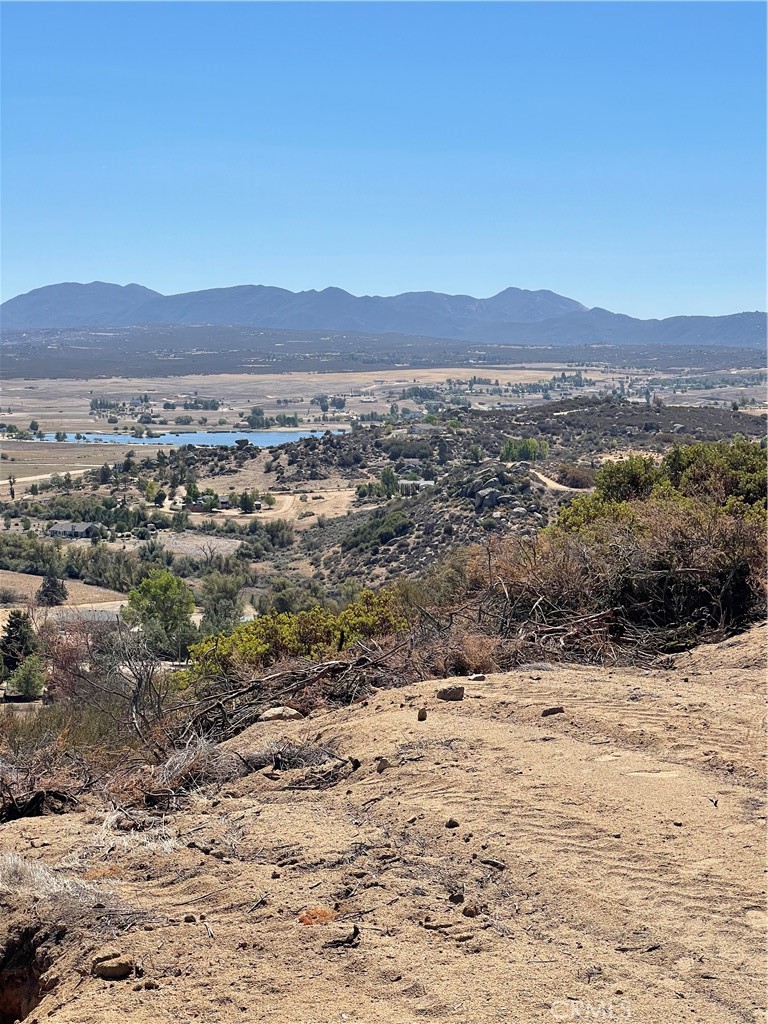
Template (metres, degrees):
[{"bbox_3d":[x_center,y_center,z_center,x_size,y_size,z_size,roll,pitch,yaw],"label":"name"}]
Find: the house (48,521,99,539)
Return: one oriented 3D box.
[{"bbox_3d":[-127.917,7.878,785.000,16.800,5.000,11.400,3,6,26],"label":"house"}]

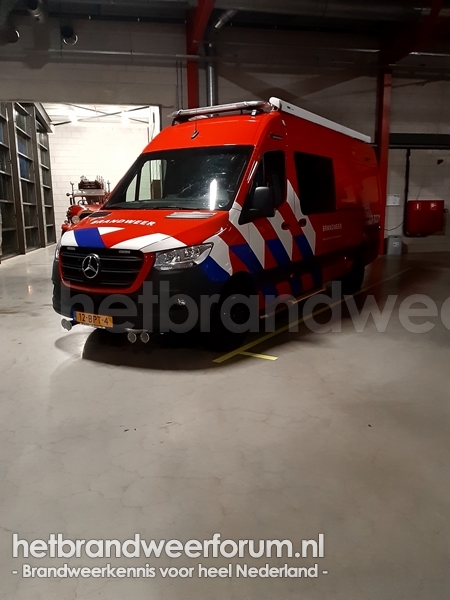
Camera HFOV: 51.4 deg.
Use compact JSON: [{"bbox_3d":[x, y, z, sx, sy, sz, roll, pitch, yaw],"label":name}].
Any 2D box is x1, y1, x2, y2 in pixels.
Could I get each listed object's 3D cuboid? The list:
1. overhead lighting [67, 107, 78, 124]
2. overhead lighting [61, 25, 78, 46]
[{"bbox_3d":[-6.166,-7.463,18.961,0.250,0.180,2.300,-3,11,-12],"label":"overhead lighting"},{"bbox_3d":[-3.800,-6.464,11.436,0.370,0.380,0.480,-3,11,-11],"label":"overhead lighting"}]

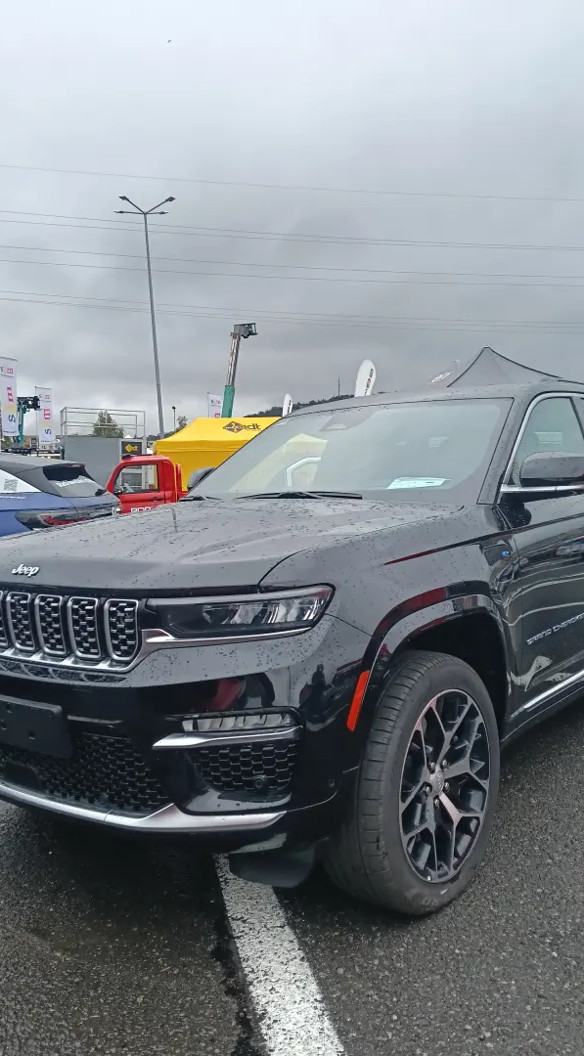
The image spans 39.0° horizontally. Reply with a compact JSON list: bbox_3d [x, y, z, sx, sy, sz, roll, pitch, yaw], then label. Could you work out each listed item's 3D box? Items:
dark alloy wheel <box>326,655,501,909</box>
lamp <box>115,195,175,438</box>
[{"bbox_3d":[0.370,0.774,2.588,0.280,0.770,0.780,1,4,39],"label":"dark alloy wheel"},{"bbox_3d":[-4.780,-5.696,29.411,2.100,11.610,2.000,-4,3,-8],"label":"lamp"}]

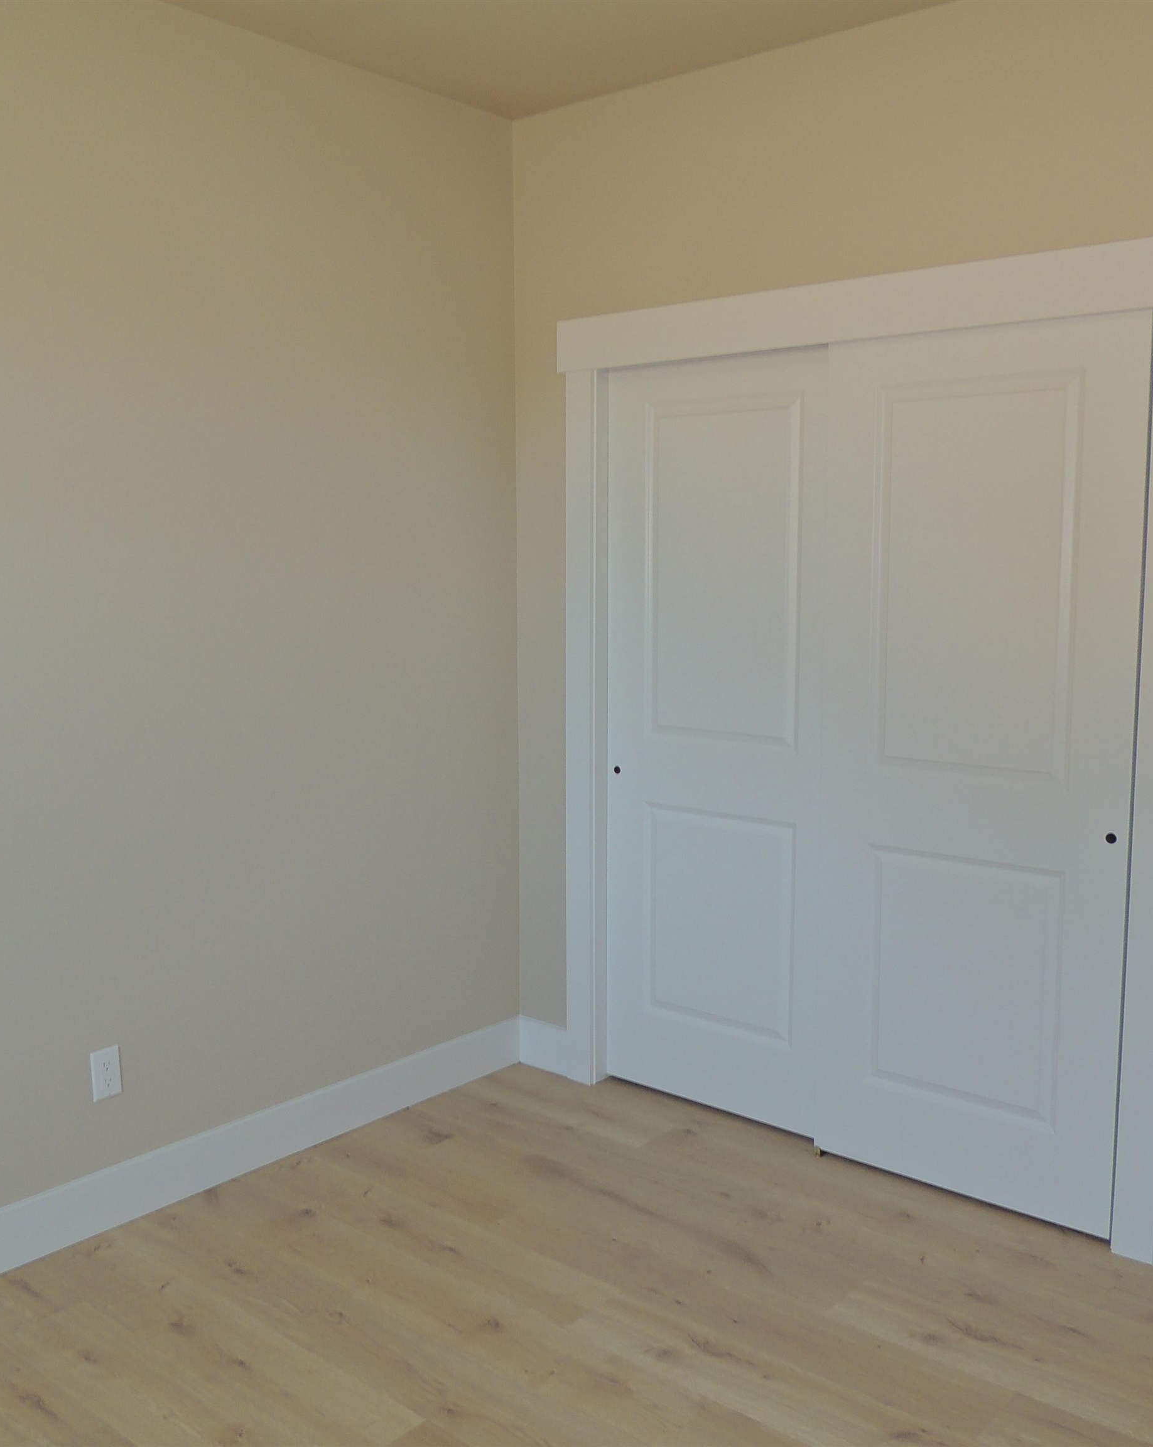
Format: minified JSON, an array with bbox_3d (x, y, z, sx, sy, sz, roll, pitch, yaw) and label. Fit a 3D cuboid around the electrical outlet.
[{"bbox_3d":[-1.065,0.793,3.034,0.010,0.113,0.070,6,9,40],"label":"electrical outlet"}]

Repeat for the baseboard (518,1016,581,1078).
[{"bbox_3d":[-0.093,0.975,4.031,0.210,0.140,0.019,6,9,40],"label":"baseboard"}]

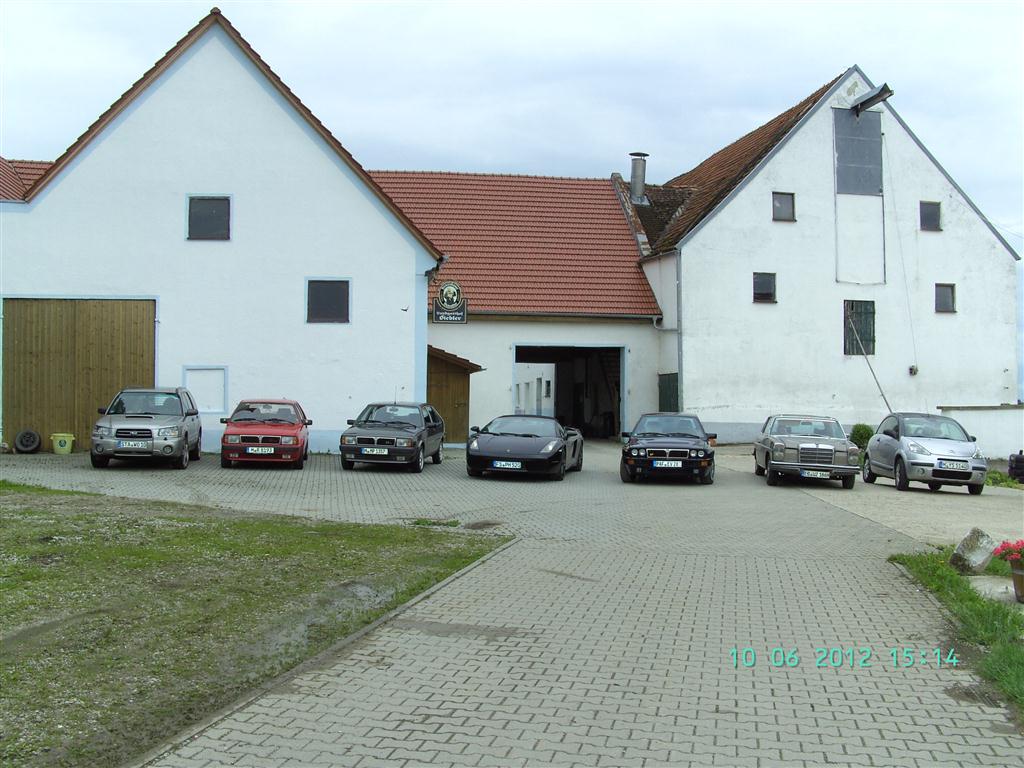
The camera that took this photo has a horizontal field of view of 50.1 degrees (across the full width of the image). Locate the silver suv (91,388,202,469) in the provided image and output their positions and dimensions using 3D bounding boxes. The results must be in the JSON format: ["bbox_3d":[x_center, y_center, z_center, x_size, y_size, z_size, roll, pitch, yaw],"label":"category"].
[{"bbox_3d":[-7.304,0.835,22.180,1.735,1.560,4.450,1,-1,-11],"label":"silver suv"}]

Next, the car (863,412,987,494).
[{"bbox_3d":[8.363,1.343,22.215,1.700,1.560,3.930,2,-1,4],"label":"car"}]

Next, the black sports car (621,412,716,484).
[{"bbox_3d":[3.139,1.234,22.013,1.770,1.365,3.900,0,-1,8],"label":"black sports car"}]

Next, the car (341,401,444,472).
[{"bbox_3d":[-2.406,1.027,22.622,1.620,1.370,3.890,1,-1,5],"label":"car"}]

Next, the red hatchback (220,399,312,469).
[{"bbox_3d":[-5.106,0.994,22.918,1.620,1.370,3.890,1,-1,-8],"label":"red hatchback"}]

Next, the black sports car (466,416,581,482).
[{"bbox_3d":[0.319,1.222,22.232,1.900,1.184,4.300,1,-1,11],"label":"black sports car"}]

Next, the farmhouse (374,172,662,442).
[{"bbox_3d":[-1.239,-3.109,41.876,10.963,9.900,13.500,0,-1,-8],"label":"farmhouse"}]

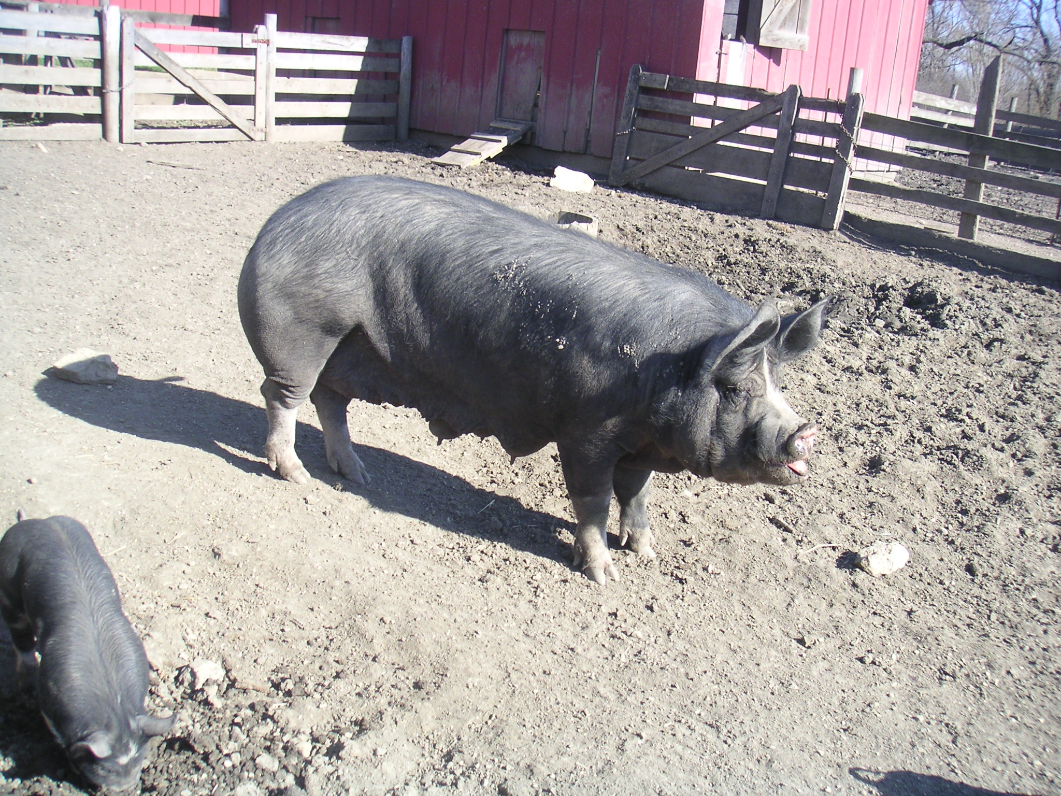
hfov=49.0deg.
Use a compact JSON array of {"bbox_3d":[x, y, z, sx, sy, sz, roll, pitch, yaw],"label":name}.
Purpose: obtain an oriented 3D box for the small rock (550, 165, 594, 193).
[{"bbox_3d":[0.386,-2.054,10.955,0.420,0.210,0.280,5,17,1],"label":"small rock"}]

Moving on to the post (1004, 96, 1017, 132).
[{"bbox_3d":[8.158,-4.582,19.900,0.110,1.120,0.110,14,19,29],"label":"post"}]

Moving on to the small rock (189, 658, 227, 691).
[{"bbox_3d":[-0.649,0.555,2.346,0.075,0.045,0.058,0,17,-16],"label":"small rock"}]

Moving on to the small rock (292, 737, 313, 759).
[{"bbox_3d":[-0.419,0.644,2.142,0.038,0.028,0.034,1,17,-11],"label":"small rock"}]

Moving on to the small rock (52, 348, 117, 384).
[{"bbox_3d":[-1.613,-0.114,4.212,0.240,0.095,0.170,-2,18,-21],"label":"small rock"}]

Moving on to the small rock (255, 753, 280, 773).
[{"bbox_3d":[-0.472,0.655,2.093,0.046,0.028,0.036,1,17,-12],"label":"small rock"}]

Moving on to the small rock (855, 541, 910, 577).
[{"bbox_3d":[0.947,0.431,3.133,0.145,0.072,0.110,10,18,18],"label":"small rock"}]

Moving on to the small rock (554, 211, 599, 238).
[{"bbox_3d":[0.326,-1.237,8.308,0.310,0.170,0.260,5,17,1],"label":"small rock"}]

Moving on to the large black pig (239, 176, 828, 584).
[{"bbox_3d":[-0.069,-0.067,3.073,1.677,0.896,0.510,13,19,26],"label":"large black pig"}]

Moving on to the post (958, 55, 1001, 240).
[{"bbox_3d":[3.699,-2.056,9.580,0.140,1.498,0.130,14,19,29],"label":"post"}]

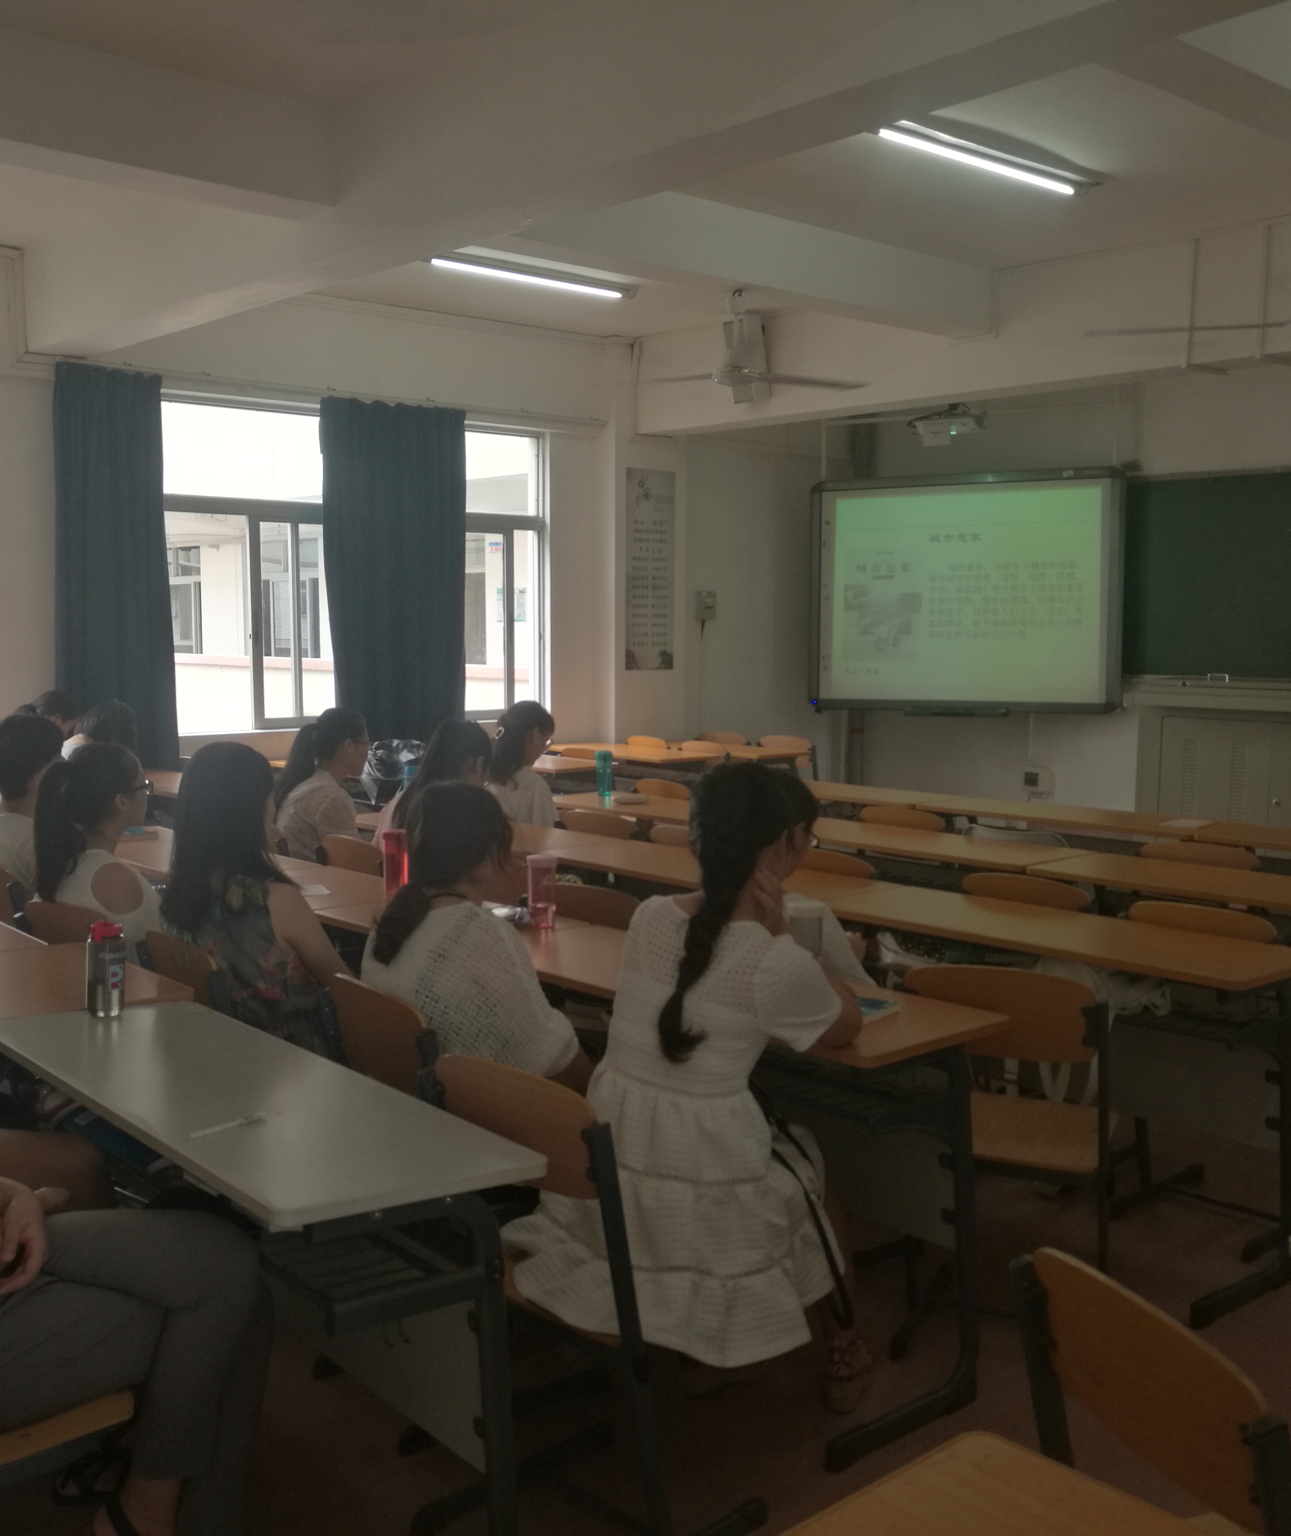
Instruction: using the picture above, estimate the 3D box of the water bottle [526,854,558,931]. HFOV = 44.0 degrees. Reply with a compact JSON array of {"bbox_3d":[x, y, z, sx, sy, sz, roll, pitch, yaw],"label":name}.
[{"bbox_3d":[-0.249,0.306,3.953,0.075,0.180,0.075,-4,6,-39],"label":"water bottle"}]

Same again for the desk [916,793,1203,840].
[{"bbox_3d":[1.639,0.551,6.194,0.410,0.745,1.200,-4,7,-41],"label":"desk"}]

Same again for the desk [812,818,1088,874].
[{"bbox_3d":[0.877,0.618,5.451,0.410,0.745,1.200,-4,7,-41],"label":"desk"}]

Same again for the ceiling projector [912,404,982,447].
[{"bbox_3d":[1.947,-2.216,10.314,0.340,0.180,0.360,-4,6,-39],"label":"ceiling projector"}]

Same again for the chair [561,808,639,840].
[{"bbox_3d":[-0.100,0.541,6.040,0.400,0.790,0.460,5,7,45],"label":"chair"}]

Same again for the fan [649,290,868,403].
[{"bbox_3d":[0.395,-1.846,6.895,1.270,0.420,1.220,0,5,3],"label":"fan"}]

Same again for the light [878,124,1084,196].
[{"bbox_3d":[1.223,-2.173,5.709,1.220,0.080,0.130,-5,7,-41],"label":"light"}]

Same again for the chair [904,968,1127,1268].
[{"bbox_3d":[0.749,0.772,3.241,0.410,0.790,0.470,3,5,27],"label":"chair"}]

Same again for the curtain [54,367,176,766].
[{"bbox_3d":[-2.792,-1.015,8.407,0.680,2.140,0.160,-4,6,-39],"label":"curtain"}]

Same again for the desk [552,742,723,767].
[{"bbox_3d":[-0.166,0.280,9.049,0.430,0.740,1.220,-5,7,-41],"label":"desk"}]

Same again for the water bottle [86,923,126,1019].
[{"bbox_3d":[-1.020,0.375,3.012,0.073,0.177,0.073,-4,7,-41],"label":"water bottle"}]

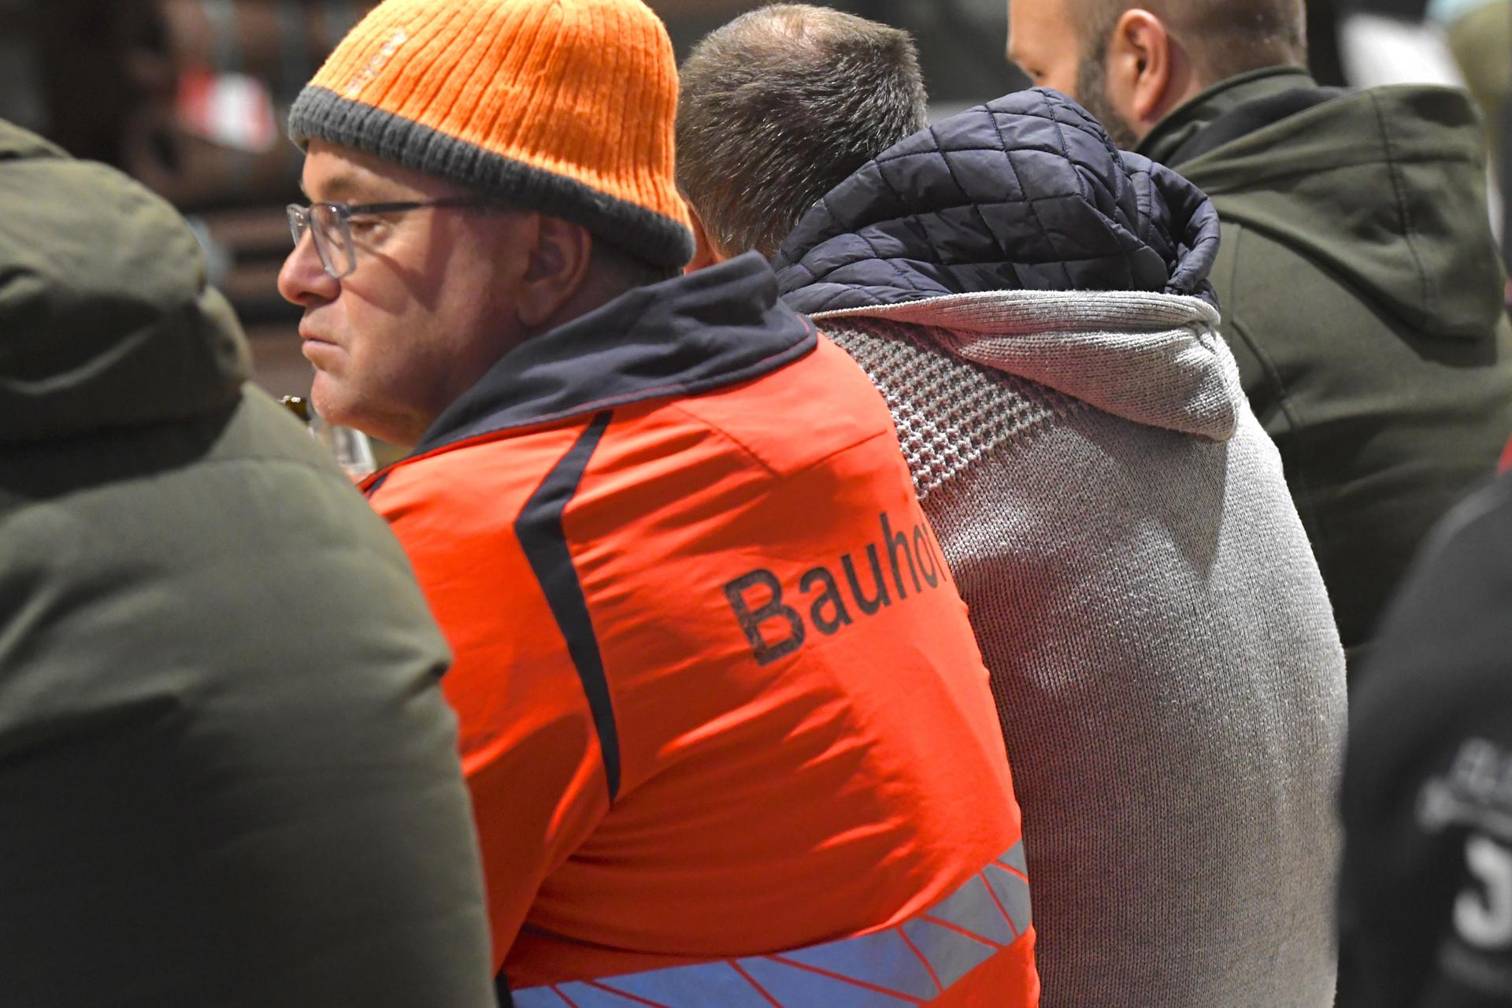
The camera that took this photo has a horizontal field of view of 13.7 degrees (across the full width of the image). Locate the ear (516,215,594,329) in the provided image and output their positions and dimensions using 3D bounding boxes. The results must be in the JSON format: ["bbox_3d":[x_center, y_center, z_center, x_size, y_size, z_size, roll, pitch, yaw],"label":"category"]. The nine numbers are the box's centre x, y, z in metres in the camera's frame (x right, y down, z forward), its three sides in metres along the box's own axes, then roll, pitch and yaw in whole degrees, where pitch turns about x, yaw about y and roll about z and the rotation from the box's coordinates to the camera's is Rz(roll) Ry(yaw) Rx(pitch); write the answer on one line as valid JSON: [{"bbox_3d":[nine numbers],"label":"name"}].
[{"bbox_3d":[-0.116,-0.137,3.600,0.042,0.069,0.030,10,7,6],"label":"ear"}]

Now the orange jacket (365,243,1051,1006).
[{"bbox_3d":[-0.085,0.190,3.610,0.460,0.660,0.580,-6,4,35],"label":"orange jacket"}]

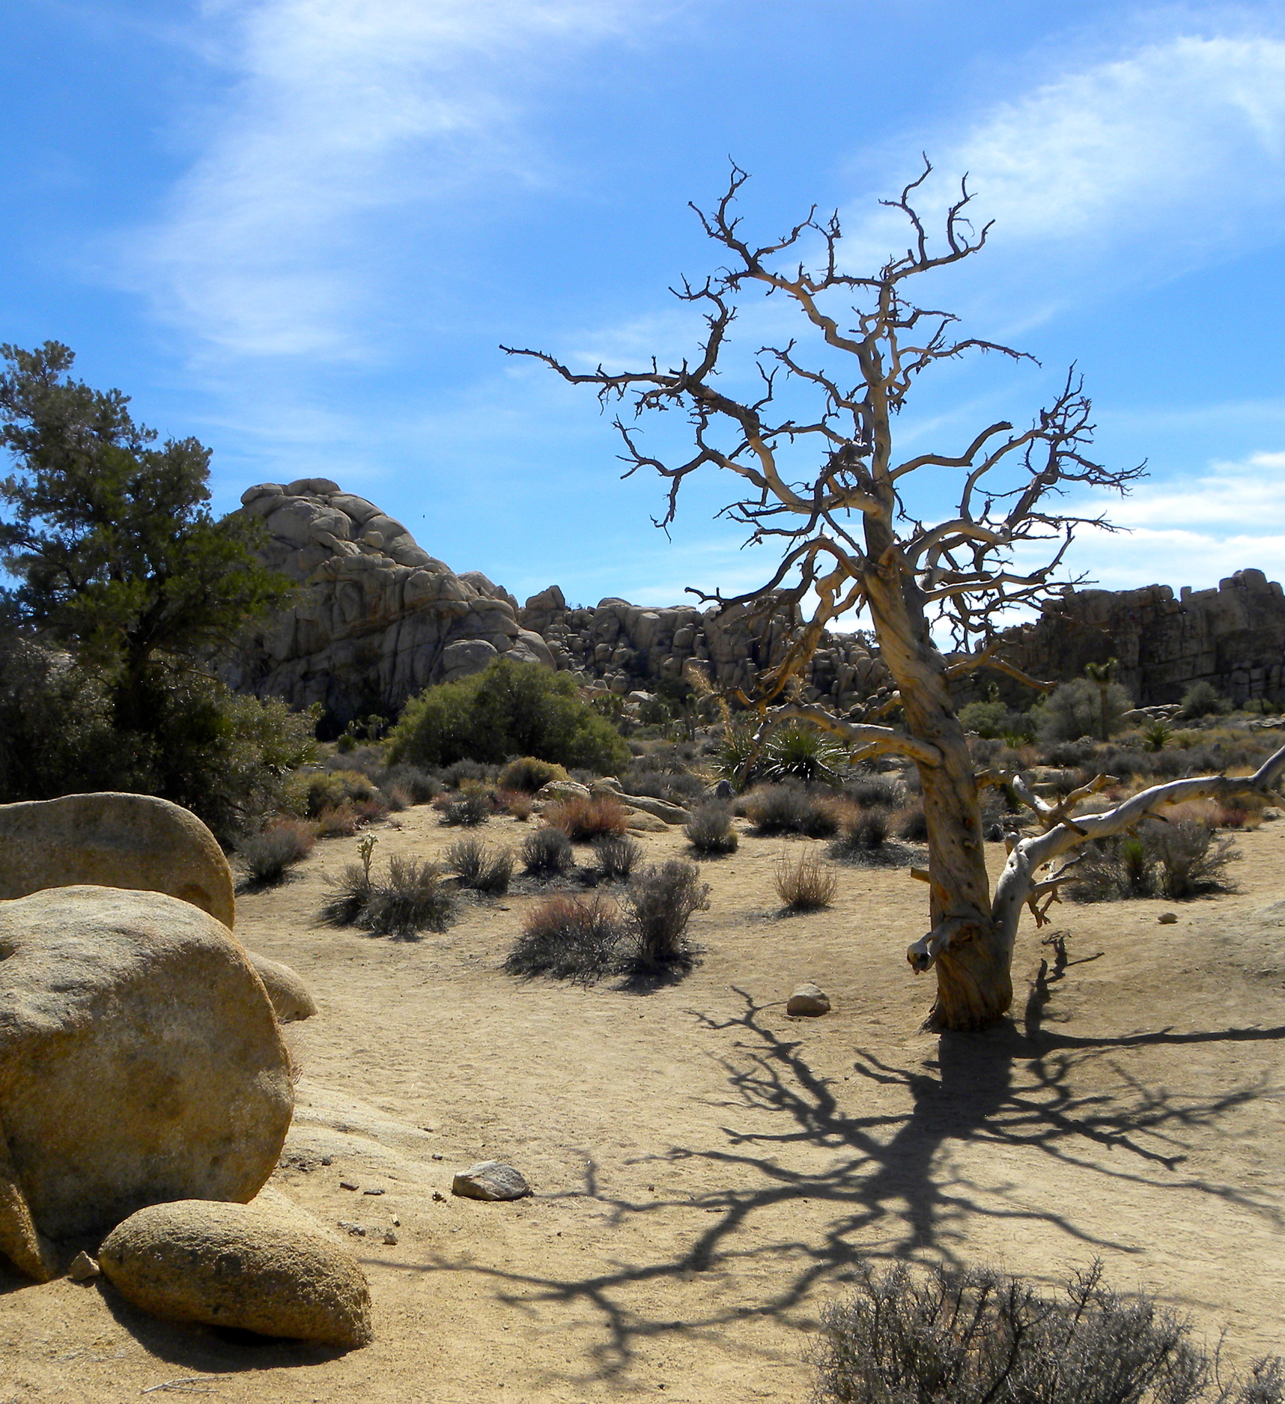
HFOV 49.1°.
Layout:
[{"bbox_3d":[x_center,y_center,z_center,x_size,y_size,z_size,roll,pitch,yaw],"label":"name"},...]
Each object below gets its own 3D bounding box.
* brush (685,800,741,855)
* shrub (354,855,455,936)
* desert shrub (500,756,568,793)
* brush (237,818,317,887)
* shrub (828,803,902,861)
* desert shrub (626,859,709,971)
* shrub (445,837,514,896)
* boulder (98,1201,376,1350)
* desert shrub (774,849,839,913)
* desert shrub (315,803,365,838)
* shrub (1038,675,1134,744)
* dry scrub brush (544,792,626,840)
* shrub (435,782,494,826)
[{"bbox_3d":[0.752,1.333,14.900,0.590,0.550,0.540,0,0,0],"label":"brush"},{"bbox_3d":[-1.742,1.417,10.400,0.746,0.552,0.687,0,0,0],"label":"shrub"},{"bbox_3d":[-1.860,1.248,24.000,1.198,0.674,1.102,0,0,0],"label":"desert shrub"},{"bbox_3d":[-3.276,1.350,12.600,0.720,0.580,0.640,0,0,0],"label":"brush"},{"bbox_3d":[2.411,1.399,15.200,0.791,0.601,0.727,0,0,0],"label":"shrub"},{"bbox_3d":[0.167,1.312,8.700,0.507,0.665,0.470,0,0,0],"label":"desert shrub"},{"bbox_3d":[-1.443,1.437,12.500,0.611,0.494,0.562,0,0,0],"label":"shrub"},{"bbox_3d":[-1.051,1.468,3.620,0.760,0.320,0.440,0,0,20],"label":"boulder"},{"bbox_3d":[1.311,1.421,11.150,0.500,0.470,0.450,0,0,0],"label":"desert shrub"},{"bbox_3d":[-3.703,1.440,17.200,0.590,0.429,0.543,0,0,0],"label":"desert shrub"},{"bbox_3d":[16.704,0.276,53.000,3.583,2.539,3.200,0,0,0],"label":"shrub"},{"bbox_3d":[-0.677,1.355,16.700,0.990,0.533,0.900,0,0,0],"label":"dry scrub brush"},{"bbox_3d":[-2.300,1.325,18.200,0.760,0.560,0.650,0,0,0],"label":"shrub"}]

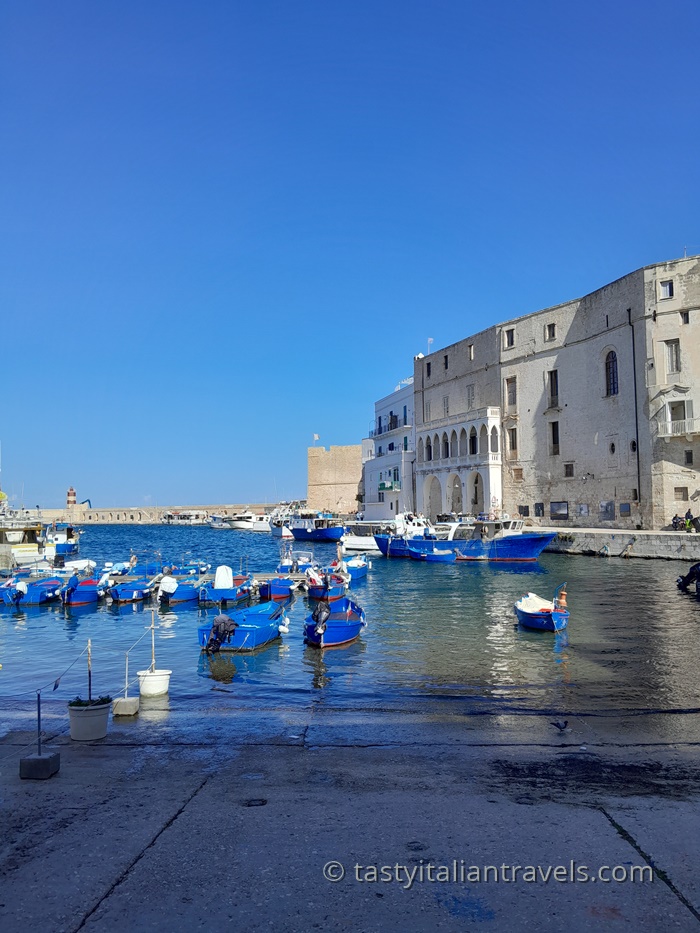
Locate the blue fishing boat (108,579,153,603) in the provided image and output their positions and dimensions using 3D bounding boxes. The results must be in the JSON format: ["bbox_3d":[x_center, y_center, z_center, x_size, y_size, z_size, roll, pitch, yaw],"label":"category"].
[{"bbox_3d":[-8.028,4.571,26.252,1.500,0.750,4.000,0,-4,0],"label":"blue fishing boat"}]

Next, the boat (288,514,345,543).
[{"bbox_3d":[-3.981,7.300,82.195,7.600,3.250,2.700,-2,-4,28],"label":"boat"}]

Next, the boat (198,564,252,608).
[{"bbox_3d":[-4.437,4.329,26.633,1.500,1.380,4.400,0,-4,4],"label":"boat"}]

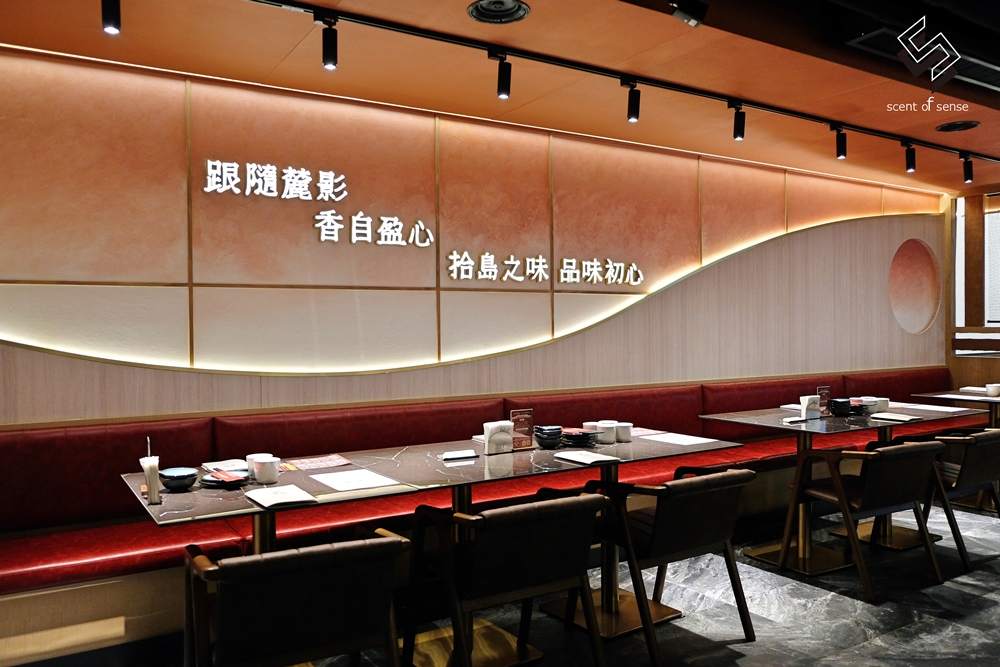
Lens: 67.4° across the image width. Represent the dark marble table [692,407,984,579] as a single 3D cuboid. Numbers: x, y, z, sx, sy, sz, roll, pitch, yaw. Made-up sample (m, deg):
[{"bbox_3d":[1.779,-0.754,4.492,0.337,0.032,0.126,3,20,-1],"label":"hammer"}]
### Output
[{"bbox_3d":[1.950,0.830,4.236,1.494,0.750,0.828,-1,0,-32],"label":"dark marble table"}]

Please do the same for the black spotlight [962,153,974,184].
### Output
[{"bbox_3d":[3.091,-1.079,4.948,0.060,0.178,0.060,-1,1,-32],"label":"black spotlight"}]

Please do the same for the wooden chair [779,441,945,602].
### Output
[{"bbox_3d":[1.782,0.870,3.719,0.560,0.685,0.590,-1,1,-32],"label":"wooden chair"}]

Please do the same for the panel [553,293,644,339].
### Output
[{"bbox_3d":[0.602,-0.106,4.520,0.690,0.252,0.030,-1,1,-32],"label":"panel"}]

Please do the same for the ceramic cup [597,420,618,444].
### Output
[{"bbox_3d":[0.466,0.437,3.265,0.085,0.079,0.085,-1,0,0],"label":"ceramic cup"}]

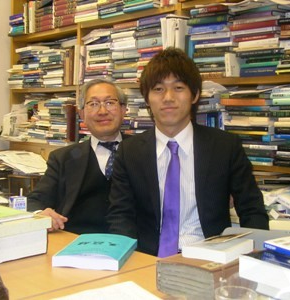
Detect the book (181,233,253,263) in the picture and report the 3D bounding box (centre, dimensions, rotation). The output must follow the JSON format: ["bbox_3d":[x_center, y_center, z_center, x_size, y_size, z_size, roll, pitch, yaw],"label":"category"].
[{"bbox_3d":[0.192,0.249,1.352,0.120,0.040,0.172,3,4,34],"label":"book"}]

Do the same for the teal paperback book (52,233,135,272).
[{"bbox_3d":[-0.140,0.298,1.530,0.184,0.033,0.260,2,3,10],"label":"teal paperback book"}]

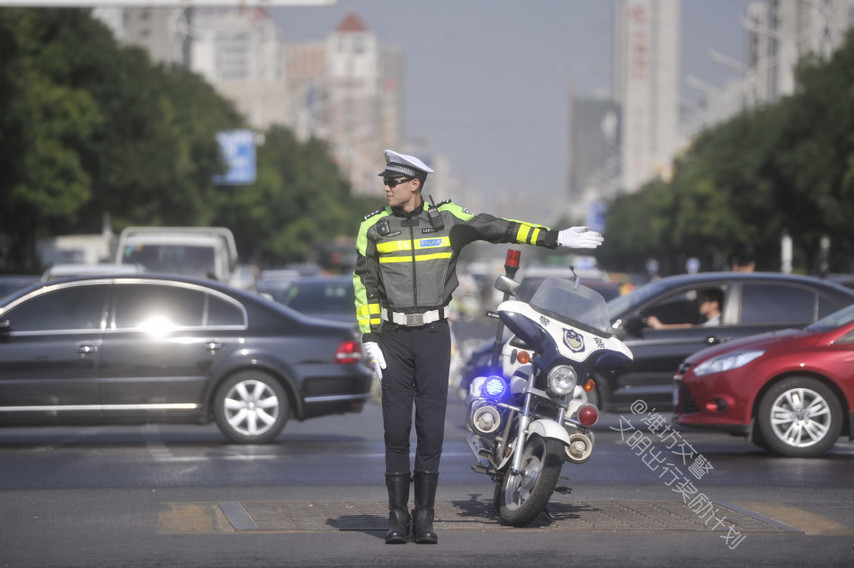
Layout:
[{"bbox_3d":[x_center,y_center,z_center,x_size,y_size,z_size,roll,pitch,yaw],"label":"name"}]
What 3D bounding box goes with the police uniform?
[{"bbox_3d":[0.167,0.308,23.000,1.050,1.900,0.380,0,0,5],"label":"police uniform"}]

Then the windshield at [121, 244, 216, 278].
[{"bbox_3d":[-3.980,-0.250,73.000,1.500,0.680,0.300,0,0,1],"label":"windshield"}]

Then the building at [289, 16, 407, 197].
[{"bbox_3d":[-22.300,-34.400,1300.000,32.000,78.000,30.000,0,0,0],"label":"building"}]

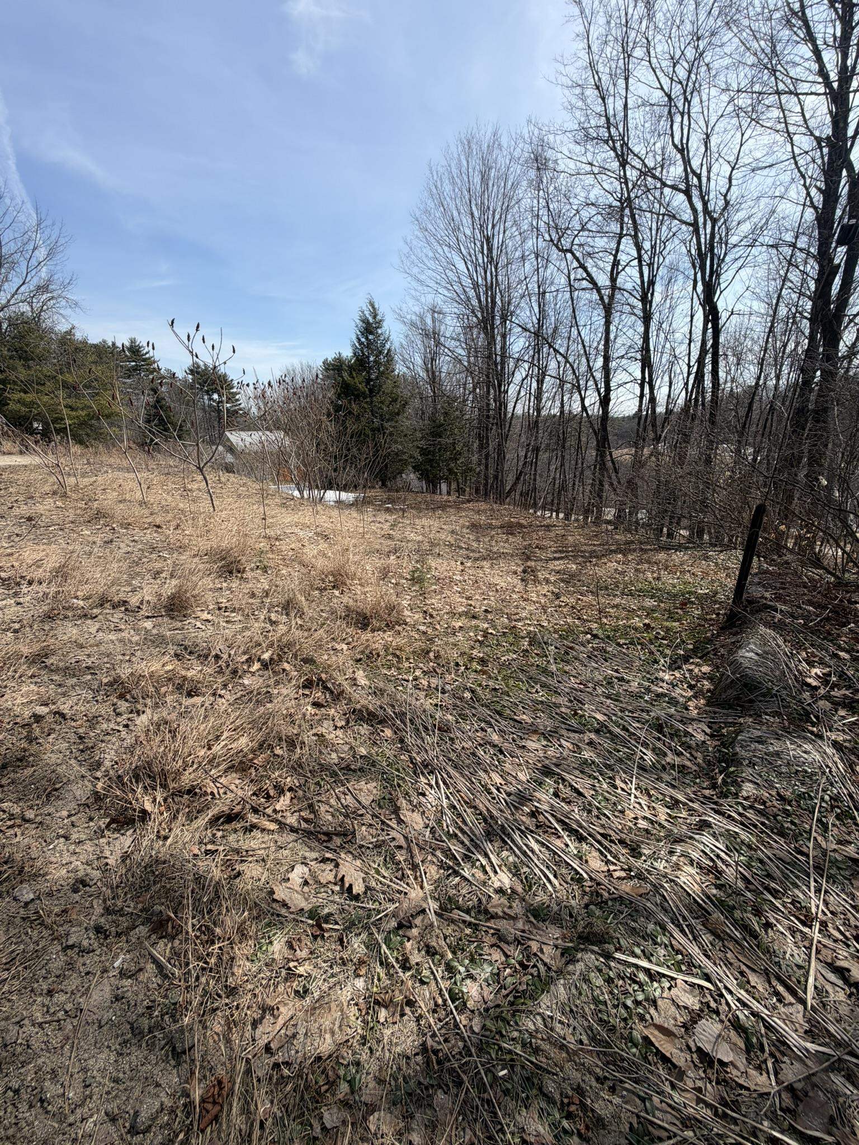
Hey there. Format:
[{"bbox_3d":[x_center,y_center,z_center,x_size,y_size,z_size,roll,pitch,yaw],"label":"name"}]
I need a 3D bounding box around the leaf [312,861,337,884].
[{"bbox_3d":[-0.372,1.063,1.637,0.089,0.025,0.084,-3,17,-8],"label":"leaf"}]

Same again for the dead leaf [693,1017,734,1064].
[{"bbox_3d":[0.711,1.170,1.157,0.083,0.025,0.067,15,23,38],"label":"dead leaf"}]

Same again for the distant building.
[{"bbox_3d":[-17.432,-11.757,46.639,4.500,5.260,6.000,14,23,38],"label":"distant building"}]

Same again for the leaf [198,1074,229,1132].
[{"bbox_3d":[-0.503,1.224,1.072,0.054,0.040,0.092,2,17,9],"label":"leaf"}]

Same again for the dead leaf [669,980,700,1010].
[{"bbox_3d":[0.690,1.140,1.251,0.068,0.025,0.061,10,20,28],"label":"dead leaf"}]

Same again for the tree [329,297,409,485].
[{"bbox_3d":[-1.963,-6.051,15.912,2.732,6.050,2.732,0,18,0],"label":"tree"}]

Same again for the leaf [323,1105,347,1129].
[{"bbox_3d":[-0.208,1.213,1.030,0.056,0.020,0.034,-2,18,-8],"label":"leaf"}]

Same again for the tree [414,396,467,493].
[{"bbox_3d":[0.441,-5.111,18.617,2.050,3.690,2.050,-1,16,0],"label":"tree"}]

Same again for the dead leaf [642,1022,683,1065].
[{"bbox_3d":[0.580,1.168,1.154,0.090,0.030,0.065,7,19,20],"label":"dead leaf"}]

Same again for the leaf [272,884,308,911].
[{"bbox_3d":[-0.467,1.085,1.559,0.160,0.035,0.085,11,20,35],"label":"leaf"}]

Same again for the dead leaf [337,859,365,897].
[{"bbox_3d":[-0.274,1.059,1.616,0.155,0.040,0.085,14,22,41],"label":"dead leaf"}]

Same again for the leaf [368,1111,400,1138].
[{"bbox_3d":[-0.100,1.216,1.021,0.071,0.020,0.044,-1,18,-4],"label":"leaf"}]

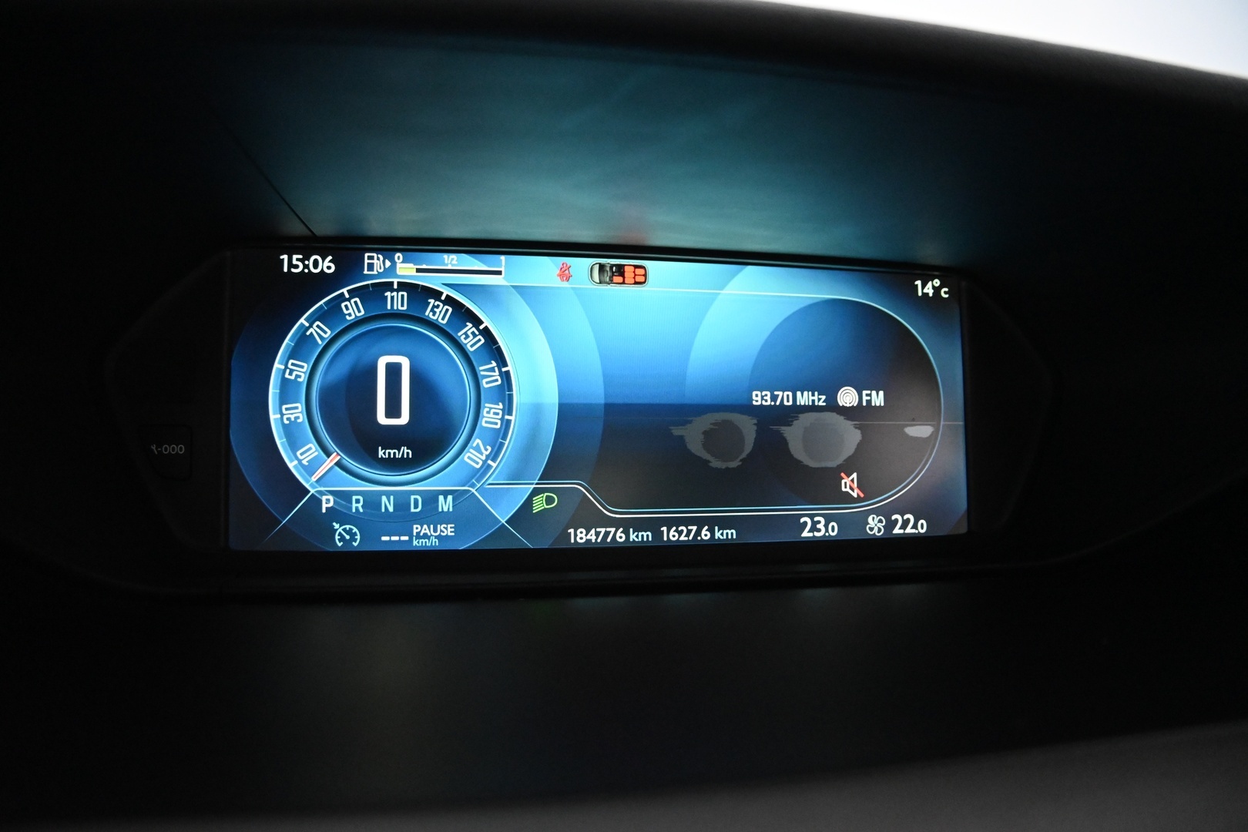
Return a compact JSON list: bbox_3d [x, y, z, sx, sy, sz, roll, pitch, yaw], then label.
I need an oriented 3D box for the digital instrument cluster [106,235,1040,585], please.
[{"bbox_3d":[-0.012,0.002,0.934,0.369,0.120,0.050,0,-4,-26],"label":"digital instrument cluster"}]

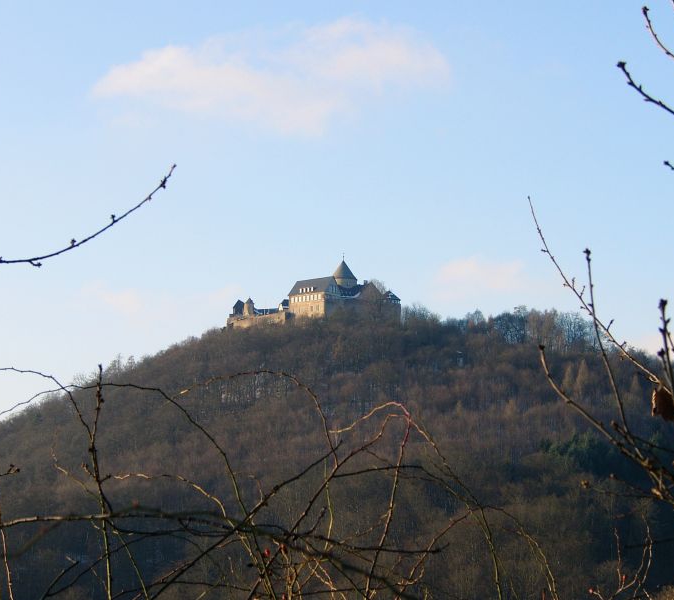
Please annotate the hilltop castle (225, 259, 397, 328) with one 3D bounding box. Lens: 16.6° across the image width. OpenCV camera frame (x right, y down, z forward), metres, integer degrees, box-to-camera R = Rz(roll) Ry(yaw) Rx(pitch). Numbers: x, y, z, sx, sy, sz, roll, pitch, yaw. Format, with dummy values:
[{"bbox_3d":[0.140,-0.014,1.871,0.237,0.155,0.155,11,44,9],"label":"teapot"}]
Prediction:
[{"bbox_3d":[-10.233,-2.618,1100.000,68.000,33.000,47.000,-6,-10,35],"label":"hilltop castle"}]

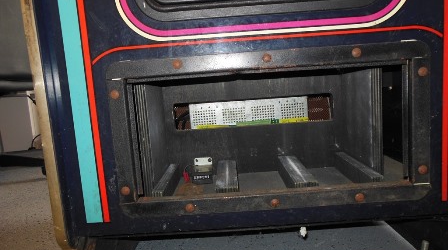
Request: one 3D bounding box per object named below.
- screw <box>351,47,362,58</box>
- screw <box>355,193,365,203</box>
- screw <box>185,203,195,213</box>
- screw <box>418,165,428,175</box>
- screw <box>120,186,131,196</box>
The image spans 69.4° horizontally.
[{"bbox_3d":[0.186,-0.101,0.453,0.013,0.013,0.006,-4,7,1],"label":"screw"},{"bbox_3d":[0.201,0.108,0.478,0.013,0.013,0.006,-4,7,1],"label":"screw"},{"bbox_3d":[-0.050,0.124,0.481,0.013,0.013,0.006,-4,7,1],"label":"screw"},{"bbox_3d":[0.291,0.066,0.472,0.013,0.013,0.006,-4,7,1],"label":"screw"},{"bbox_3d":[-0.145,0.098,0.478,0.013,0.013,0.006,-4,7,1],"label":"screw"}]

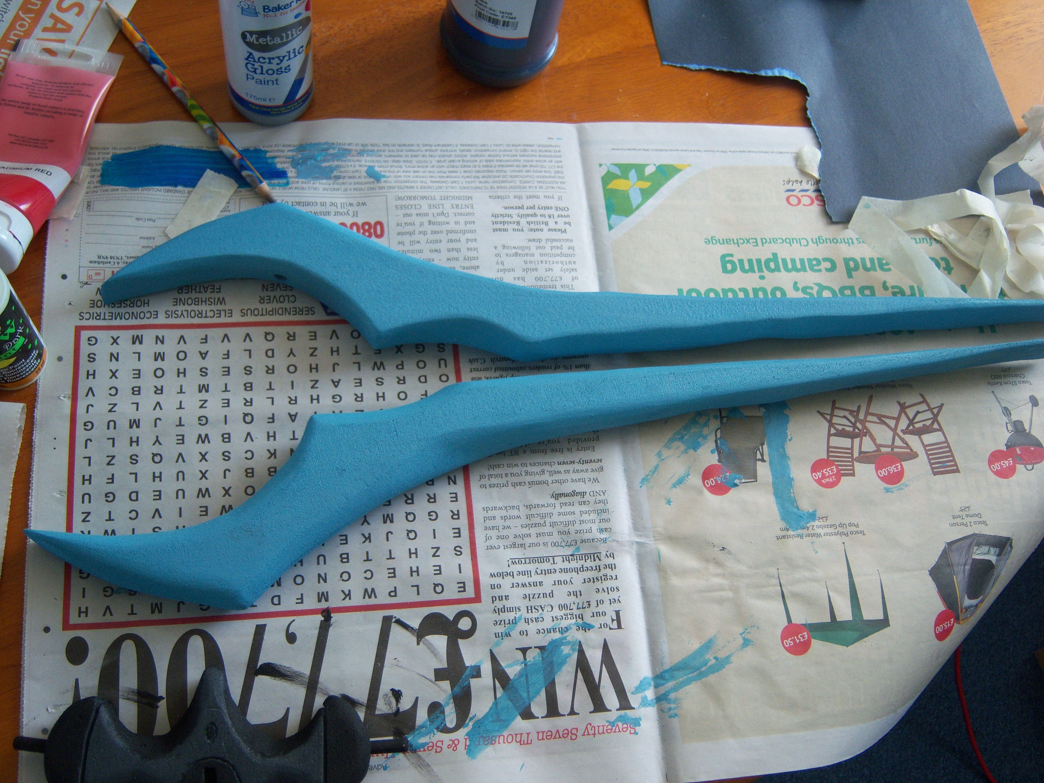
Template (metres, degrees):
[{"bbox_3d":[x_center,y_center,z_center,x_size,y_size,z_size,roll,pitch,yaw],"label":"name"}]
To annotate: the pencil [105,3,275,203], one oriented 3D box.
[{"bbox_3d":[-0.184,-0.161,0.601,0.007,0.007,0.158,-37,80,-20],"label":"pencil"}]

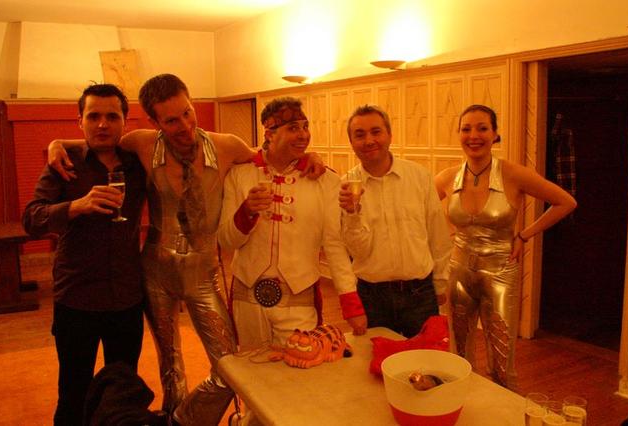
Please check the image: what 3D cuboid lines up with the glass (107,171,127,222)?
[{"bbox_3d":[-0.685,-0.057,2.050,0.058,0.178,0.058,-2,8,0],"label":"glass"}]

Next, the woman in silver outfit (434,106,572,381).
[{"bbox_3d":[0.910,0.344,2.801,0.630,1.690,0.370,2,9,24],"label":"woman in silver outfit"}]

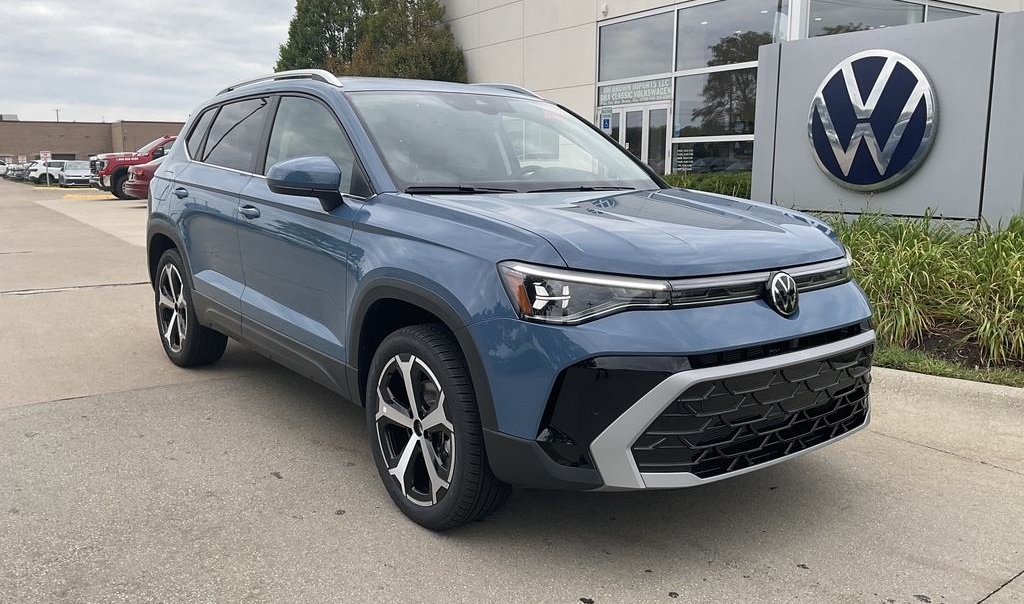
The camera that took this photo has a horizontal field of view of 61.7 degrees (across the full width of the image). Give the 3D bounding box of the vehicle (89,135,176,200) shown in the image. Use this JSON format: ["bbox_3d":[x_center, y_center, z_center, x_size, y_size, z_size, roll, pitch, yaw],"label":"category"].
[{"bbox_3d":[-10.985,-4.643,29.566,6.300,2.030,2.060,-7,12,-39],"label":"vehicle"}]

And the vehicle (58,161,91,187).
[{"bbox_3d":[-24.255,-7.168,48.000,1.800,1.470,4.500,-6,11,-32],"label":"vehicle"}]

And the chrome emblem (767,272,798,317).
[{"bbox_3d":[0.862,-0.029,2.746,0.140,0.145,0.030,-7,13,-37],"label":"chrome emblem"}]

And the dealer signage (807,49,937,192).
[{"bbox_3d":[3.493,-1.746,8.300,0.100,1.360,1.360,-6,11,-35],"label":"dealer signage"}]

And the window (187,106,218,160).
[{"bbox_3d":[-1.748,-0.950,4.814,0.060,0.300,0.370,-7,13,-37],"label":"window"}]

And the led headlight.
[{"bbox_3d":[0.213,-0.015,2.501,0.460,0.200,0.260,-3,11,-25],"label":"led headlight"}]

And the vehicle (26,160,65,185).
[{"bbox_3d":[-30.580,-8.963,58.968,4.600,1.660,1.860,-7,12,-37],"label":"vehicle"}]

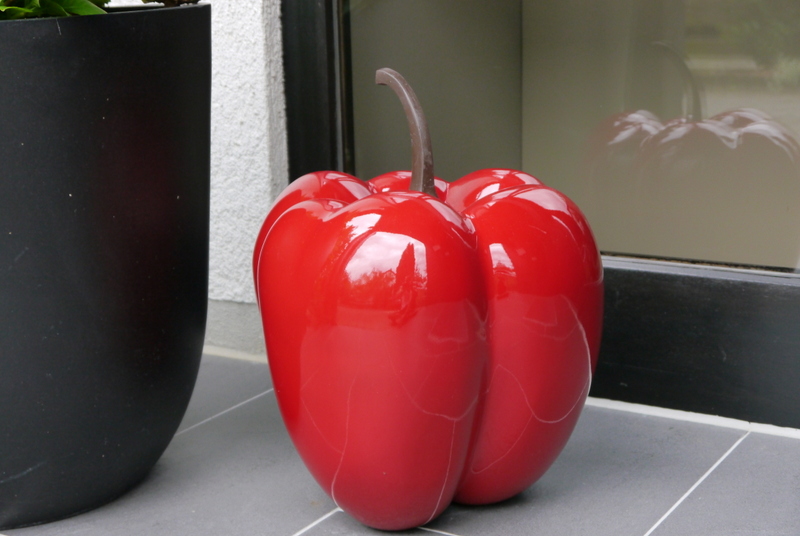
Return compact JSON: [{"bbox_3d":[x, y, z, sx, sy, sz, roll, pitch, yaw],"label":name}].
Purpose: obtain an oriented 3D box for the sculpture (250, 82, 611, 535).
[{"bbox_3d":[0.030,0.020,1.386,0.360,0.446,0.360,-2,13,0],"label":"sculpture"}]

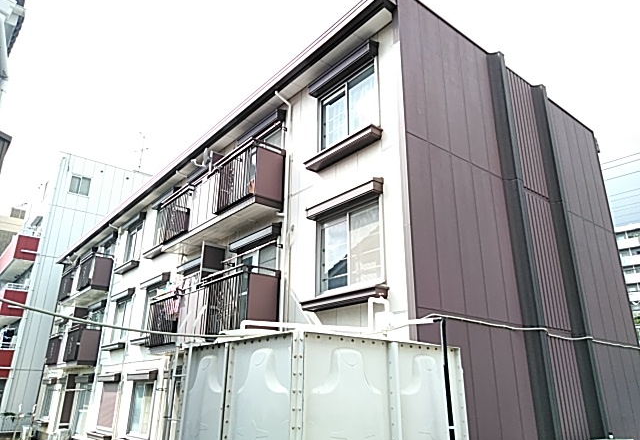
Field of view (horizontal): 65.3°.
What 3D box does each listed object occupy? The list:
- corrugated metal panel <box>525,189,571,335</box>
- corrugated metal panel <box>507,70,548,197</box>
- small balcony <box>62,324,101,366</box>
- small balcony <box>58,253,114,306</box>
[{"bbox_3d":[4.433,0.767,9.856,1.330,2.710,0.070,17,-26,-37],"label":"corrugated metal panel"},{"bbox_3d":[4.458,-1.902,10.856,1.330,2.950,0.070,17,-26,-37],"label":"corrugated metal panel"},{"bbox_3d":[-8.481,4.560,17.840,0.700,1.260,1.660,17,-26,-37],"label":"small balcony"},{"bbox_3d":[-9.287,2.465,19.694,0.700,1.330,4.260,17,-26,-37],"label":"small balcony"}]

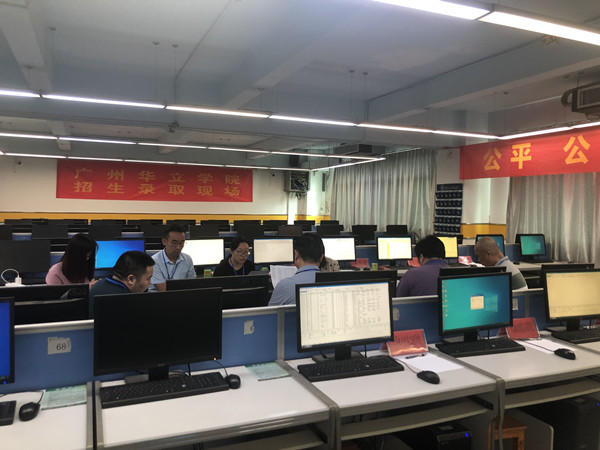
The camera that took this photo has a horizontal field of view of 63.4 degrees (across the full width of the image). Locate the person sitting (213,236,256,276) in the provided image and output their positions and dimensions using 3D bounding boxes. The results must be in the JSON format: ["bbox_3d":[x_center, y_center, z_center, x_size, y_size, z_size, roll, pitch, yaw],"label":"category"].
[{"bbox_3d":[-0.485,0.706,4.056,0.460,1.200,0.720,0,2,-25],"label":"person sitting"}]

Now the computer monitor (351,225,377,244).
[{"bbox_3d":[1.270,0.207,9.840,0.500,0.379,0.167,0,2,-23],"label":"computer monitor"}]

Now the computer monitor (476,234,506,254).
[{"bbox_3d":[2.677,0.334,6.908,0.500,0.379,0.167,0,2,-23],"label":"computer monitor"}]

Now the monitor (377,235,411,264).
[{"bbox_3d":[1.162,0.323,5.925,0.467,0.384,0.180,0,2,-23],"label":"monitor"}]

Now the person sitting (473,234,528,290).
[{"bbox_3d":[1.402,0.714,3.746,0.750,1.270,0.500,2,2,28],"label":"person sitting"}]

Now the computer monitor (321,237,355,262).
[{"bbox_3d":[0.449,0.330,5.942,0.500,0.379,0.167,0,2,-23],"label":"computer monitor"}]

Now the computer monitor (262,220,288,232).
[{"bbox_3d":[-0.720,0.080,12.520,0.500,0.379,0.167,0,2,-23],"label":"computer monitor"}]

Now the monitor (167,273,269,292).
[{"bbox_3d":[-0.365,0.433,2.228,0.467,0.384,0.180,0,2,-23],"label":"monitor"}]

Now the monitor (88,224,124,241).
[{"bbox_3d":[-2.990,0.195,7.449,0.467,0.384,0.180,0,2,-23],"label":"monitor"}]

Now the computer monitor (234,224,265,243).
[{"bbox_3d":[-0.838,0.198,8.372,0.467,0.384,0.180,0,2,-23],"label":"computer monitor"}]

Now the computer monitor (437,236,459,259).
[{"bbox_3d":[1.801,0.324,6.199,0.467,0.384,0.180,0,2,-23],"label":"computer monitor"}]

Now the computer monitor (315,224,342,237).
[{"bbox_3d":[0.550,0.206,9.528,0.500,0.379,0.167,0,2,-23],"label":"computer monitor"}]

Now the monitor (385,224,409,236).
[{"bbox_3d":[1.917,0.202,9.554,0.467,0.384,0.180,0,2,-23],"label":"monitor"}]

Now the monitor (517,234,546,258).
[{"bbox_3d":[3.445,0.335,7.241,0.500,0.379,0.167,0,2,-25],"label":"monitor"}]

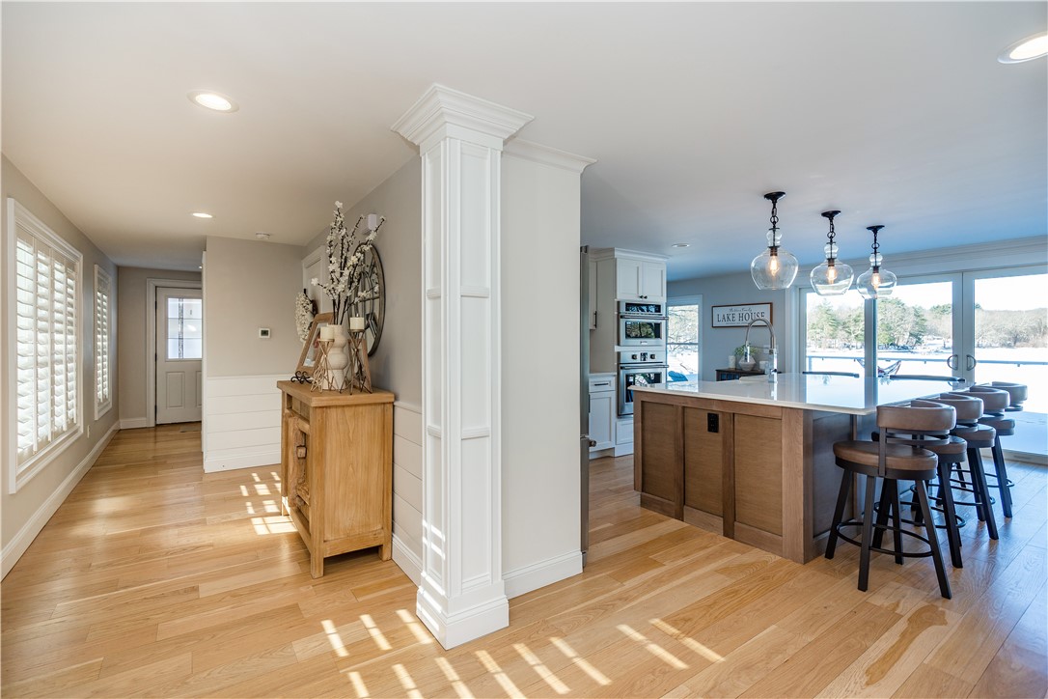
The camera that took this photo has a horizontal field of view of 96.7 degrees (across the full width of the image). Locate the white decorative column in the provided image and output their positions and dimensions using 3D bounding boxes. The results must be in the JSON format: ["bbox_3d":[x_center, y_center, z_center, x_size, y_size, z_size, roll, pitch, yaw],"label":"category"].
[{"bbox_3d":[-0.286,0.102,2.119,0.465,2.250,0.465,0,1,-36],"label":"white decorative column"}]

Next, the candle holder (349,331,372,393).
[{"bbox_3d":[-0.967,0.072,2.688,0.175,0.361,0.175,-1,1,-35],"label":"candle holder"}]

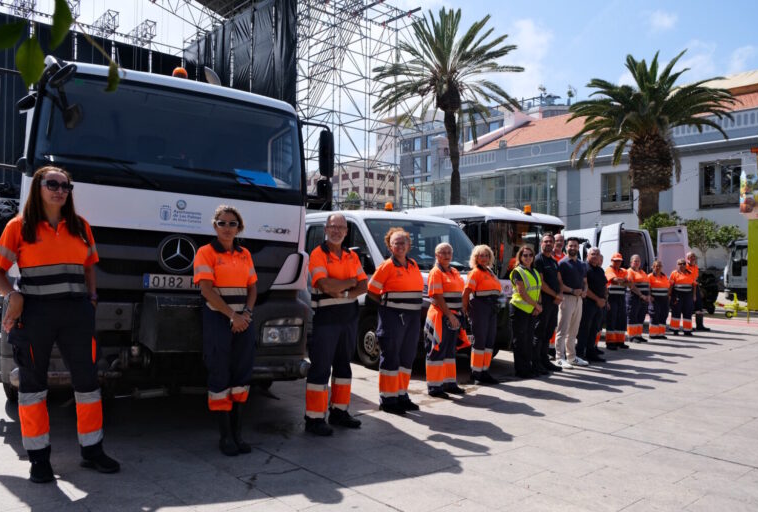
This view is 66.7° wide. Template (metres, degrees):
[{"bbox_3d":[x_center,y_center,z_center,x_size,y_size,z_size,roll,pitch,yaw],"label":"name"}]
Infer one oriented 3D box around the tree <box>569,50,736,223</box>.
[{"bbox_3d":[9.500,-2.650,20.000,5.900,9.000,5.900,1,-1,-36],"label":"tree"}]

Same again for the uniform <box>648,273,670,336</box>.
[{"bbox_3d":[5.968,1.046,12.300,0.480,1.370,0.310,1,-1,-8],"label":"uniform"}]

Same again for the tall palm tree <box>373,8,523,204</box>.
[{"bbox_3d":[2.947,-4.386,24.829,6.400,12.674,6.400,1,-2,0],"label":"tall palm tree"}]

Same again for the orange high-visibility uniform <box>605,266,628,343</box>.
[{"bbox_3d":[4.279,0.871,10.400,0.480,1.370,0.320,1,-1,-15],"label":"orange high-visibility uniform"}]

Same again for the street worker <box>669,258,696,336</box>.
[{"bbox_3d":[6.586,0.890,12.500,0.520,1.649,0.320,1,-2,-2],"label":"street worker"}]

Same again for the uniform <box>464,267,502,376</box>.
[{"bbox_3d":[1.213,0.756,6.750,0.470,1.266,0.340,2,-2,-40],"label":"uniform"}]

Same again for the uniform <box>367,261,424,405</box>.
[{"bbox_3d":[0.150,0.673,5.220,0.500,1.340,0.340,1,-1,-28],"label":"uniform"}]

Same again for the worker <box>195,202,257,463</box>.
[{"bbox_3d":[-1.046,0.497,3.950,0.460,1.687,0.320,2,-2,-32],"label":"worker"}]

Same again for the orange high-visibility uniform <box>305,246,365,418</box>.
[{"bbox_3d":[-0.334,0.583,4.520,0.500,1.370,0.340,1,-1,-22],"label":"orange high-visibility uniform"}]

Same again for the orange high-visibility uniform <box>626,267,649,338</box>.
[{"bbox_3d":[5.004,0.919,11.150,0.470,1.316,0.340,1,-2,-18],"label":"orange high-visibility uniform"}]

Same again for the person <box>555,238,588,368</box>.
[{"bbox_3d":[2.688,0.642,8.000,0.480,1.771,0.360,1,-2,-20],"label":"person"}]

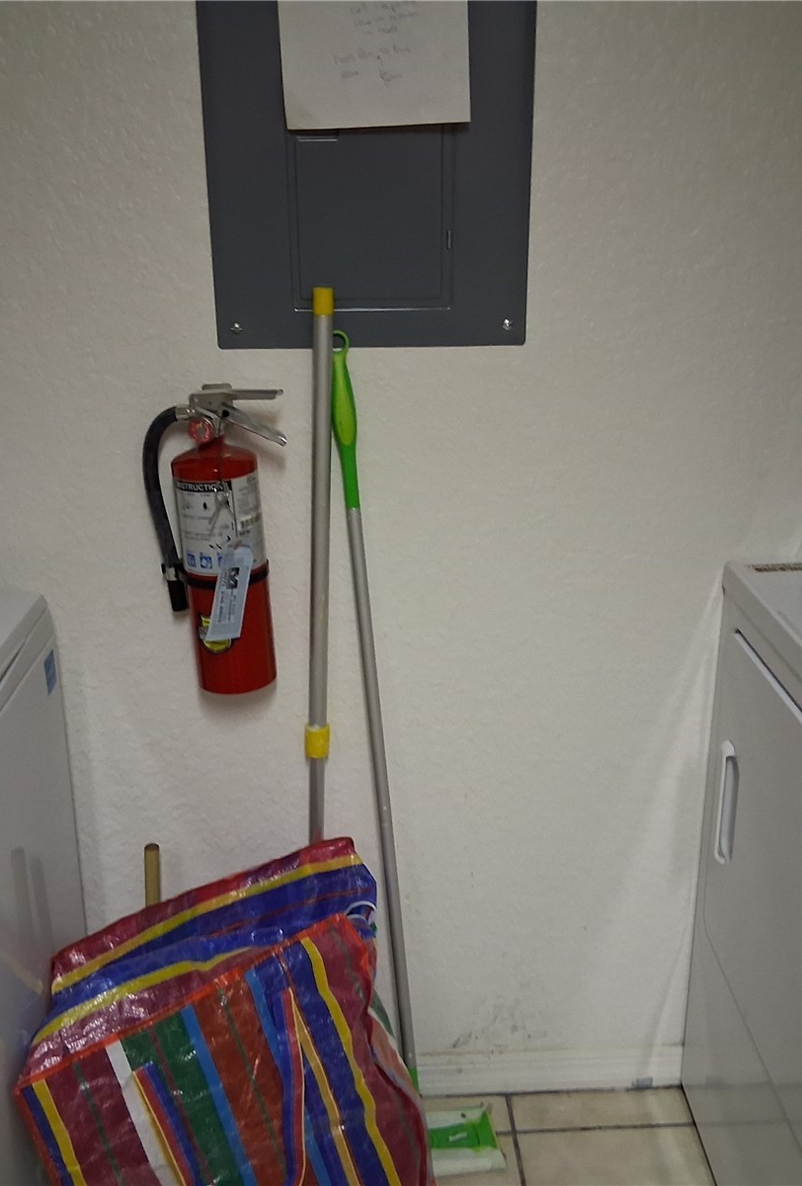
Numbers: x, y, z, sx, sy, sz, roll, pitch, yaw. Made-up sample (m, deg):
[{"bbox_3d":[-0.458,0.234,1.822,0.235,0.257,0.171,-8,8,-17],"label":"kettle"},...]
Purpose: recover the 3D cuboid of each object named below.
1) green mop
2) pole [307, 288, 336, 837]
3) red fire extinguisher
[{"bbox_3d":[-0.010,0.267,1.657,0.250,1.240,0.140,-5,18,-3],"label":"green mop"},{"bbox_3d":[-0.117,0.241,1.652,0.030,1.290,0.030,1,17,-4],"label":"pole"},{"bbox_3d":[-0.230,-0.072,1.511,0.180,0.390,0.118,1,21,9],"label":"red fire extinguisher"}]

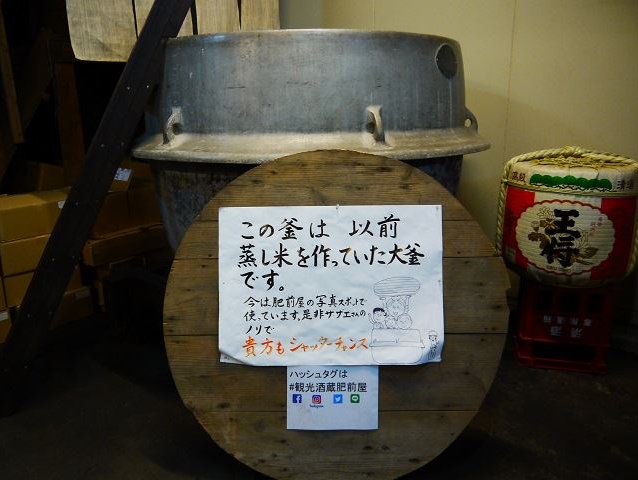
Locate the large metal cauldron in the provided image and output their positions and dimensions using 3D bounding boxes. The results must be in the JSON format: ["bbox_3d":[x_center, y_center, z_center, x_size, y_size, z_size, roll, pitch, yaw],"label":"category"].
[{"bbox_3d":[-0.030,-0.192,2.577,1.643,1.410,1.643,-1,14,0],"label":"large metal cauldron"}]

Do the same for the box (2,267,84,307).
[{"bbox_3d":[-1.533,0.191,2.728,0.411,0.161,0.377,10,17,37],"label":"box"}]

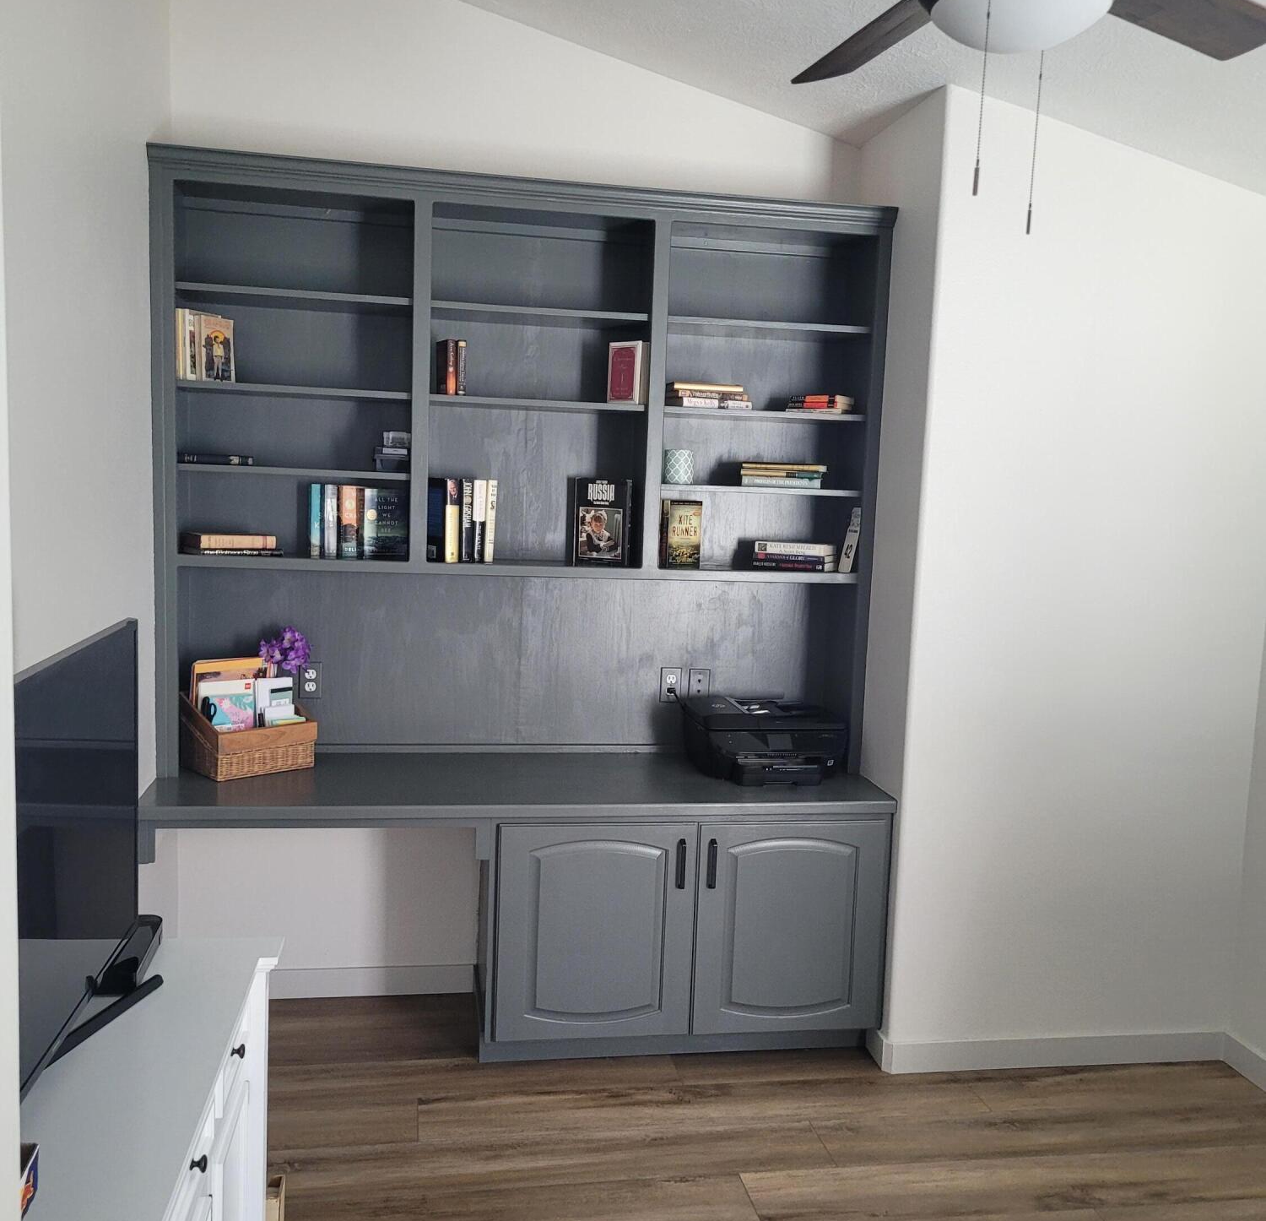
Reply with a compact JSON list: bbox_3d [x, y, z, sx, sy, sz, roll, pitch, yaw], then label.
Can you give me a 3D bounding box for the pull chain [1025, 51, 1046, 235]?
[{"bbox_3d":[0.625,-0.742,1.965,0.012,0.310,0.012,1,7,-10],"label":"pull chain"}]

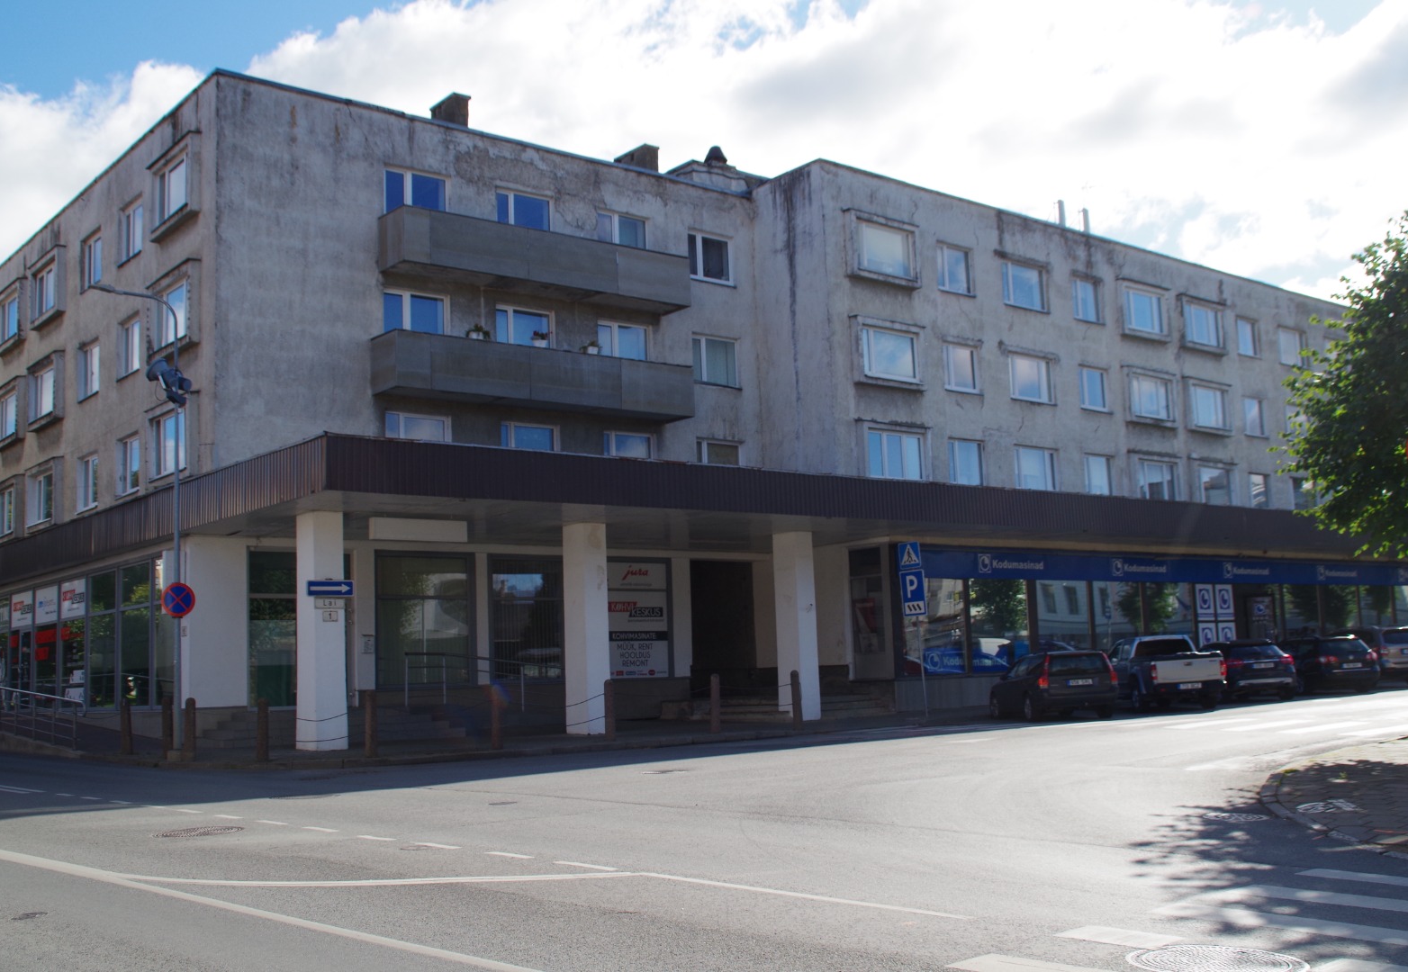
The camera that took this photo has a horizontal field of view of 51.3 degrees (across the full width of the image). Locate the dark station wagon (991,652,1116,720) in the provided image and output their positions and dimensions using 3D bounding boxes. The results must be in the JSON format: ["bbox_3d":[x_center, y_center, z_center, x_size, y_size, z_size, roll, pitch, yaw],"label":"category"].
[{"bbox_3d":[7.634,4.448,32.661,1.820,1.480,4.710,-2,-7,-3],"label":"dark station wagon"}]

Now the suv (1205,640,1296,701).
[{"bbox_3d":[13.483,4.782,37.930,1.810,1.500,4.420,-2,-7,-2],"label":"suv"}]

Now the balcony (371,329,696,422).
[{"bbox_3d":[-3.857,-2.512,35.072,8.455,1.298,1.180,4,-9,-41],"label":"balcony"}]

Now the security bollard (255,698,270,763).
[{"bbox_3d":[-7.343,4.073,24.400,0.200,1.090,0.200,4,-9,-41],"label":"security bollard"}]

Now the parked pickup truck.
[{"bbox_3d":[10.545,4.411,34.666,1.800,1.740,5.000,-2,-7,-2],"label":"parked pickup truck"}]

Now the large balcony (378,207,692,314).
[{"bbox_3d":[-3.877,-5.351,35.515,8.248,1.278,1.180,4,-9,-41],"label":"large balcony"}]

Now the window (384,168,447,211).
[{"bbox_3d":[-6.669,-6.601,34.218,1.671,1.347,0.140,4,-9,-41],"label":"window"}]

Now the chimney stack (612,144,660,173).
[{"bbox_3d":[-1.910,-8.907,42.474,0.520,1.500,1.440,4,-9,-41],"label":"chimney stack"}]

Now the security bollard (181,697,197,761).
[{"bbox_3d":[-8.946,4.243,25.500,0.200,1.090,0.200,4,-9,-41],"label":"security bollard"}]

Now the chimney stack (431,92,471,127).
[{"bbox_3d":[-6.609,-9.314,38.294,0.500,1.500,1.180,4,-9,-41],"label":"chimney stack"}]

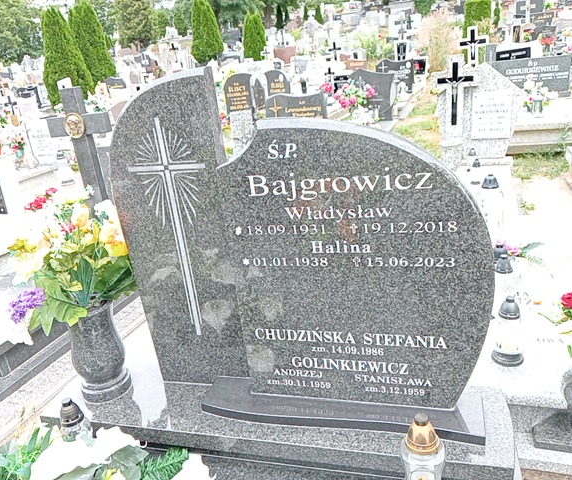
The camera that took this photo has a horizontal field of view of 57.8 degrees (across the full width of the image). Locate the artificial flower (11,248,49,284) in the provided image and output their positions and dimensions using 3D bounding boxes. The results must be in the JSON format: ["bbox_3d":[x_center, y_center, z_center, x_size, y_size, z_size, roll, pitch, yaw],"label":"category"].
[{"bbox_3d":[-0.644,0.067,1.299,0.090,0.085,0.085,0,23,15],"label":"artificial flower"}]

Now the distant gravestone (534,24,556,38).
[{"bbox_3d":[5.514,-4.398,11.000,0.500,0.400,0.100,0,23,15],"label":"distant gravestone"}]

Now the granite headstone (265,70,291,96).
[{"bbox_3d":[-0.092,-1.650,5.600,0.280,0.400,0.080,0,23,15],"label":"granite headstone"}]

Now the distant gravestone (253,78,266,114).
[{"bbox_3d":[-0.281,-1.524,5.500,0.150,0.410,0.080,0,23,15],"label":"distant gravestone"}]

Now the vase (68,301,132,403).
[{"bbox_3d":[-0.510,0.293,1.398,0.142,0.275,0.142,0,23,15],"label":"vase"}]

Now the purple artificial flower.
[{"bbox_3d":[-0.663,0.171,1.329,0.085,0.085,0.070,0,23,15],"label":"purple artificial flower"}]

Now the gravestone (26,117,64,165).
[{"bbox_3d":[-2.706,-1.103,5.800,0.400,0.500,0.100,0,23,15],"label":"gravestone"}]

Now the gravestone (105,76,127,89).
[{"bbox_3d":[-3.787,-3.499,11.500,0.500,0.290,0.100,0,23,15],"label":"gravestone"}]

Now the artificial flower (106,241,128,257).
[{"bbox_3d":[-0.427,0.021,1.310,0.060,0.045,0.055,0,23,15],"label":"artificial flower"}]

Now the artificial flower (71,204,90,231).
[{"bbox_3d":[-0.491,-0.054,1.238,0.050,0.065,0.050,0,23,15],"label":"artificial flower"}]

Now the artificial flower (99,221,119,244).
[{"bbox_3d":[-0.445,-0.019,1.298,0.050,0.060,0.050,0,23,15],"label":"artificial flower"}]

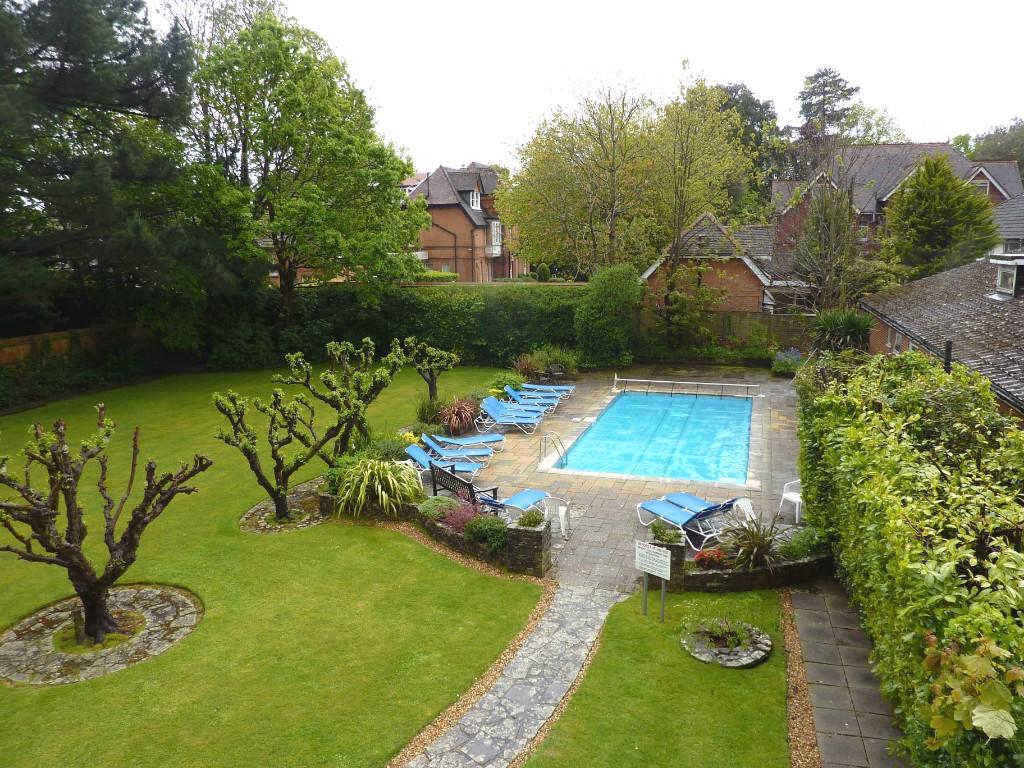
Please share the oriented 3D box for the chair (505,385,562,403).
[{"bbox_3d":[0.574,0.511,24.279,1.880,0.800,0.630,1,11,10],"label":"chair"}]

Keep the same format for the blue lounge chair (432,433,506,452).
[{"bbox_3d":[-1.141,1.573,19.735,1.880,0.550,0.630,-4,12,-15],"label":"blue lounge chair"}]

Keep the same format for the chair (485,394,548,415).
[{"bbox_3d":[0.276,0.592,23.891,1.800,0.680,0.680,2,11,13],"label":"chair"}]

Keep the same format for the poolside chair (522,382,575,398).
[{"bbox_3d":[1.273,0.253,26.276,1.900,0.450,0.660,2,11,15],"label":"poolside chair"}]

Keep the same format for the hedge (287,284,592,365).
[{"bbox_3d":[-3.582,-2.719,33.797,14.400,3.560,1.700,3,12,18],"label":"hedge"}]

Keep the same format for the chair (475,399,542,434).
[{"bbox_3d":[-0.109,0.957,21.761,1.900,0.800,0.680,2,11,12],"label":"chair"}]

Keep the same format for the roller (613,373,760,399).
[{"bbox_3d":[6.239,0.082,26.525,5.276,0.560,0.500,2,11,13],"label":"roller"}]

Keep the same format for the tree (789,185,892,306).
[{"bbox_3d":[16.041,-6.277,36.010,4.900,6.861,4.300,4,12,23],"label":"tree"}]

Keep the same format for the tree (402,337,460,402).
[{"bbox_3d":[-2.612,-0.313,24.002,1.900,2.469,1.800,-2,11,-6],"label":"tree"}]

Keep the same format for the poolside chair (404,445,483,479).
[{"bbox_3d":[-1.671,1.896,17.570,1.880,0.780,0.630,2,12,14],"label":"poolside chair"}]

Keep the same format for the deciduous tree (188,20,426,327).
[{"bbox_3d":[-9.373,-8.185,32.974,10.600,14.800,10.600,-4,12,-15],"label":"deciduous tree"}]

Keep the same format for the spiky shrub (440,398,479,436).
[{"bbox_3d":[-1.508,0.978,21.253,1.080,0.980,1.020,-1,11,0],"label":"spiky shrub"}]

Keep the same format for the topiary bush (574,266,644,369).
[{"bbox_3d":[4.313,-3.104,33.214,3.000,4.400,2.700,-1,11,0],"label":"topiary bush"}]

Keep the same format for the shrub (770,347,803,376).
[{"bbox_3d":[11.282,-1.013,30.279,1.350,1.100,1.300,3,12,18],"label":"shrub"}]

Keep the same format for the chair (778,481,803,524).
[{"bbox_3d":[5.647,2.241,14.587,0.560,0.830,0.560,-7,12,-29],"label":"chair"}]

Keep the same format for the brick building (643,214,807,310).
[{"bbox_3d":[11.440,-5.685,39.596,8.000,6.600,8.000,3,12,18],"label":"brick building"}]

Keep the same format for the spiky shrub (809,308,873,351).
[{"bbox_3d":[14.037,-2.195,31.601,2.700,2.055,2.400,4,12,24],"label":"spiky shrub"}]

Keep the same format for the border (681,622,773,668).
[{"bbox_3d":[2.922,3.485,10.084,1.210,0.130,1.190,-1,11,0],"label":"border"}]

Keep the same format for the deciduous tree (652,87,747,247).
[{"bbox_3d":[8.235,-6.934,32.575,4.200,11.900,4.200,3,12,18],"label":"deciduous tree"}]

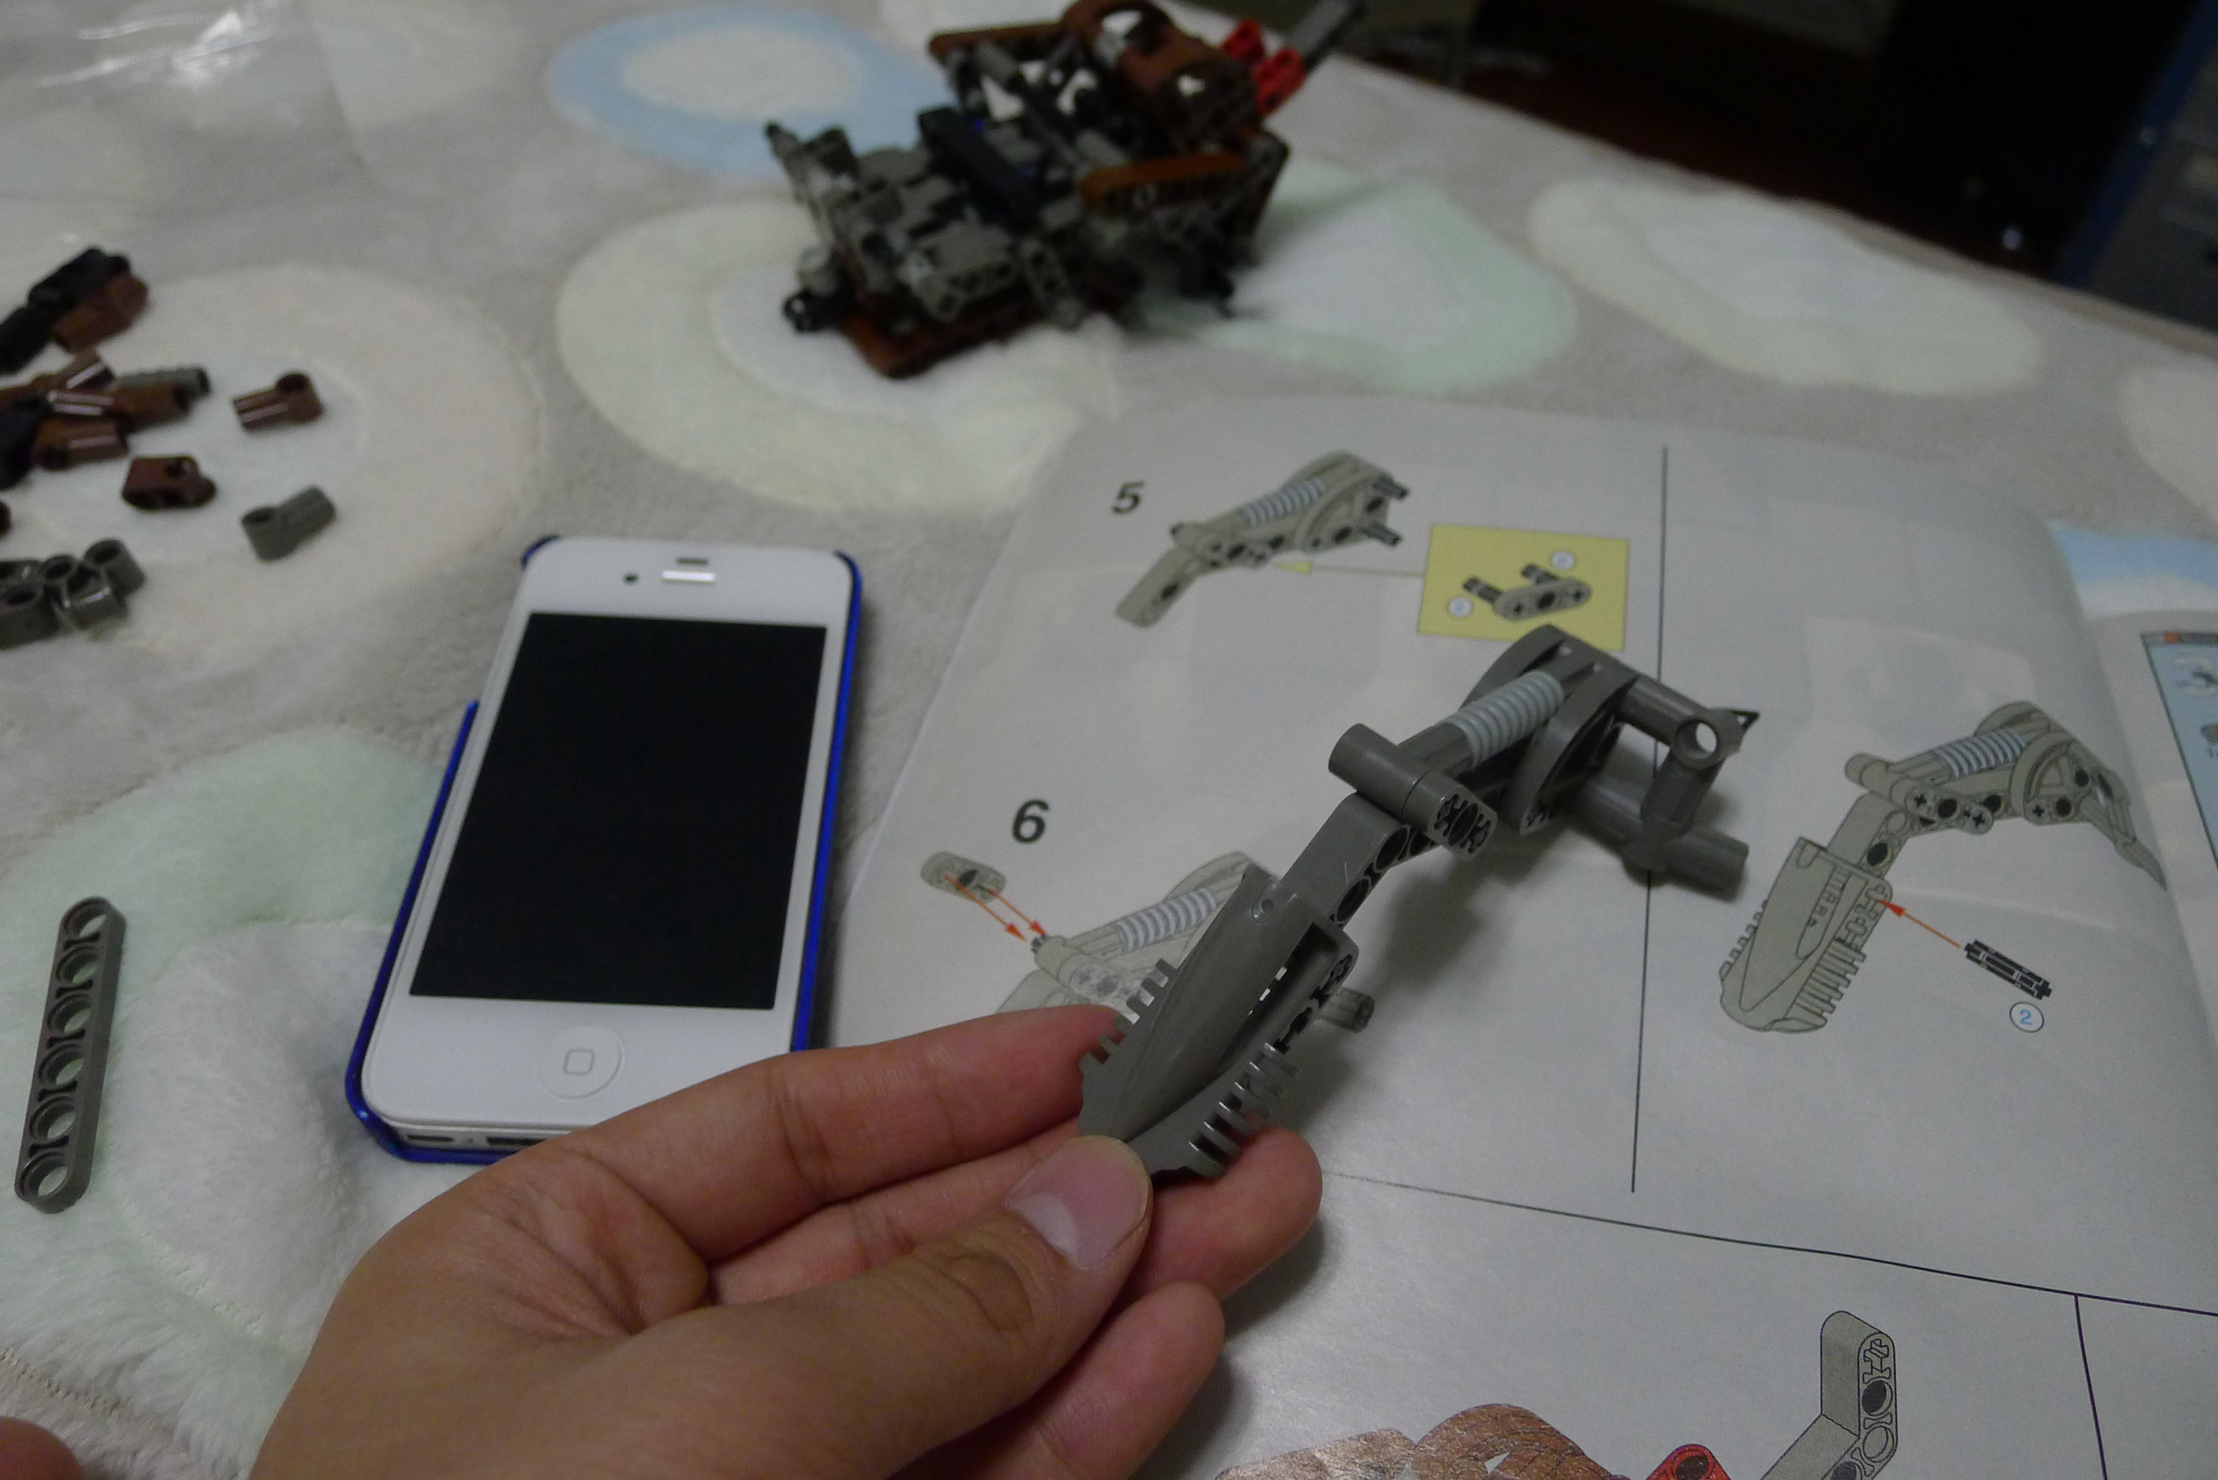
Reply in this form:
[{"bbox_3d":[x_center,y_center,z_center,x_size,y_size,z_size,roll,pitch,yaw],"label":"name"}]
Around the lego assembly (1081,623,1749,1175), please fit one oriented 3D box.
[{"bbox_3d":[0.042,0.025,0.195,0.103,0.034,0.042,-37,53,-16],"label":"lego assembly"}]

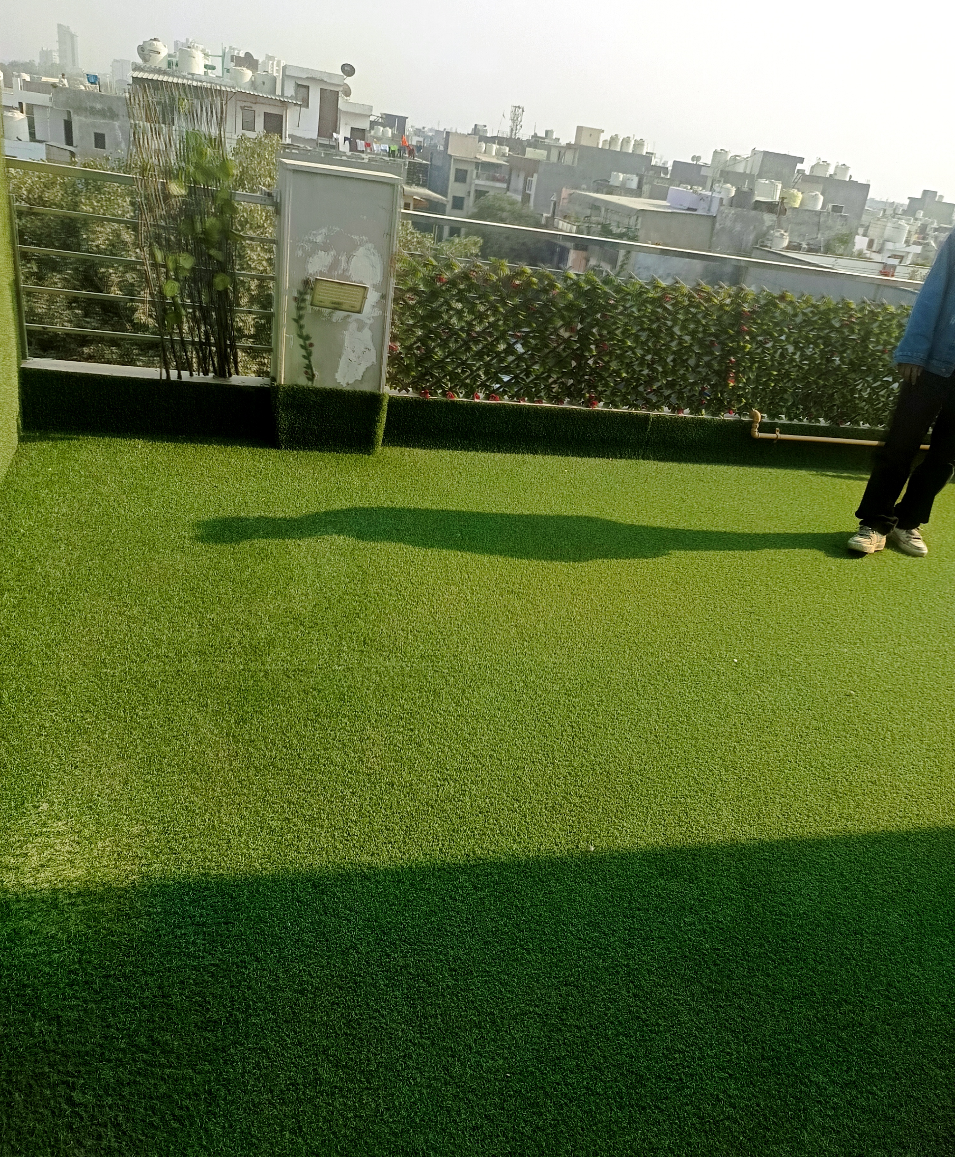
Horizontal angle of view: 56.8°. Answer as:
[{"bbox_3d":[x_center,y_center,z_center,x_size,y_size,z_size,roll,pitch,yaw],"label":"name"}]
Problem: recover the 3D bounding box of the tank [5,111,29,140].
[{"bbox_3d":[-19.386,-18.948,37.000,1.100,1.200,1.100,-4,29,-26],"label":"tank"}]

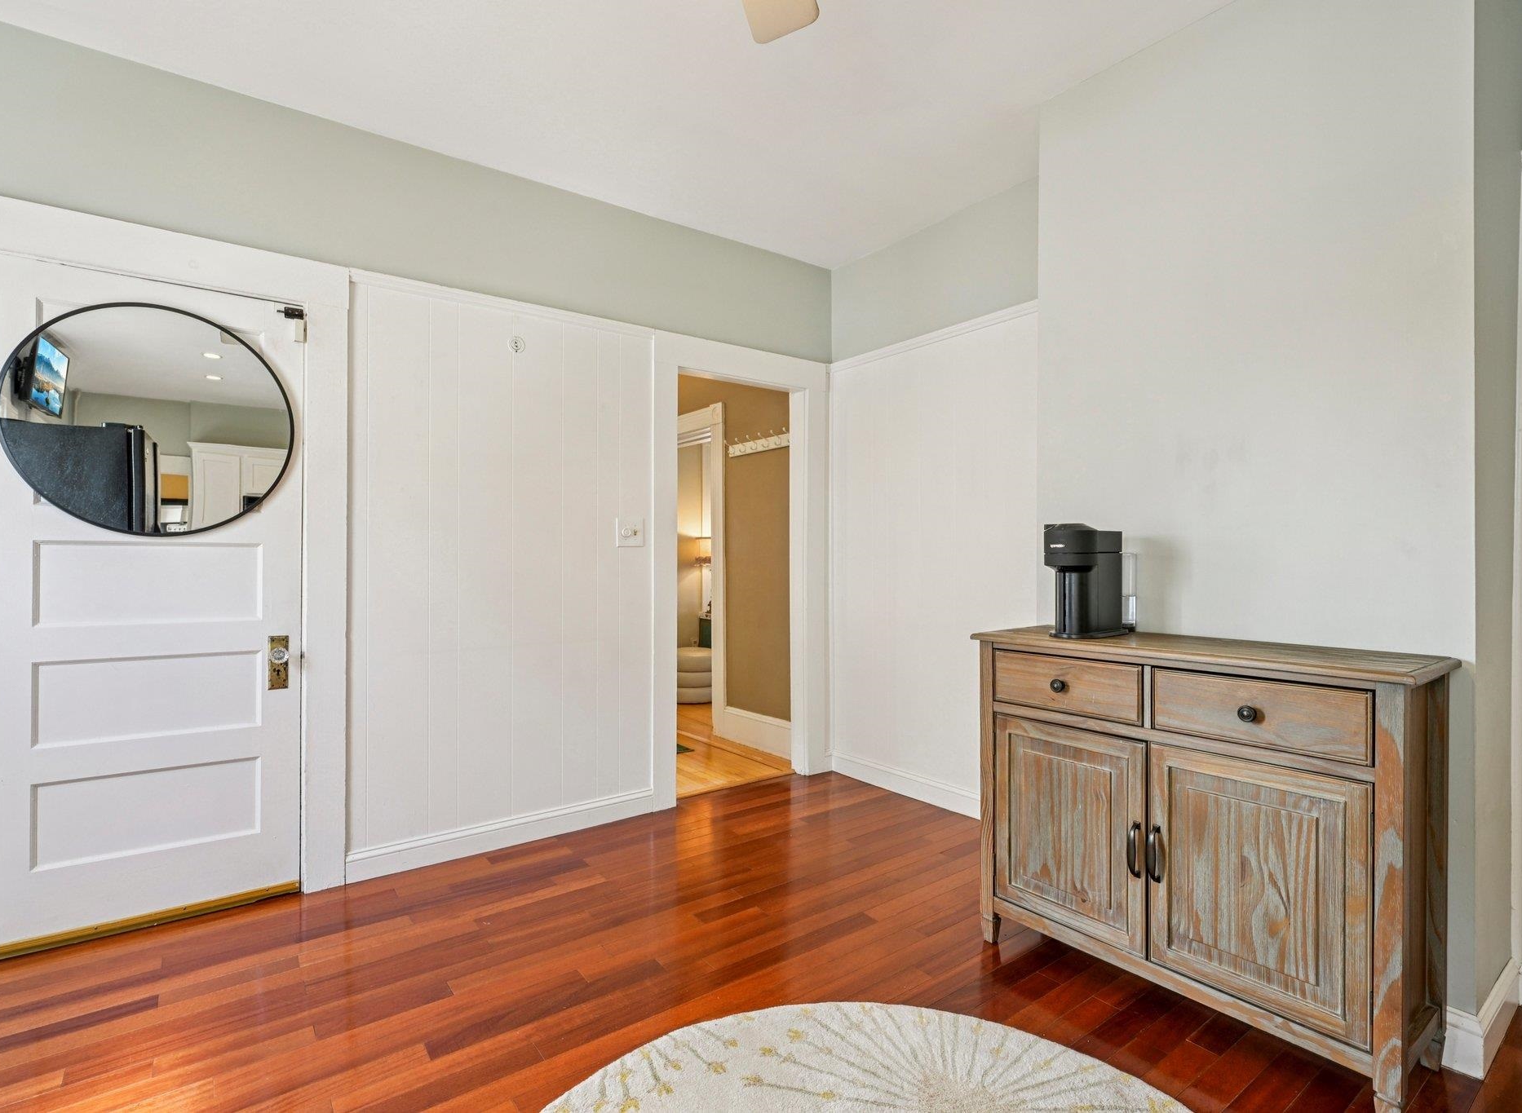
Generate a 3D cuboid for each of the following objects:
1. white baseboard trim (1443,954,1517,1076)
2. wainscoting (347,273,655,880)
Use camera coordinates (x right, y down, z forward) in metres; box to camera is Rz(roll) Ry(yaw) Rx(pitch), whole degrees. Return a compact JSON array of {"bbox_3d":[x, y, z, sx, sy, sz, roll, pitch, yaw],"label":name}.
[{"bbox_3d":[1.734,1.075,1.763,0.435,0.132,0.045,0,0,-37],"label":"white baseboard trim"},{"bbox_3d":[-0.960,0.073,2.946,1.200,2.130,0.032,0,0,-37],"label":"wainscoting"}]

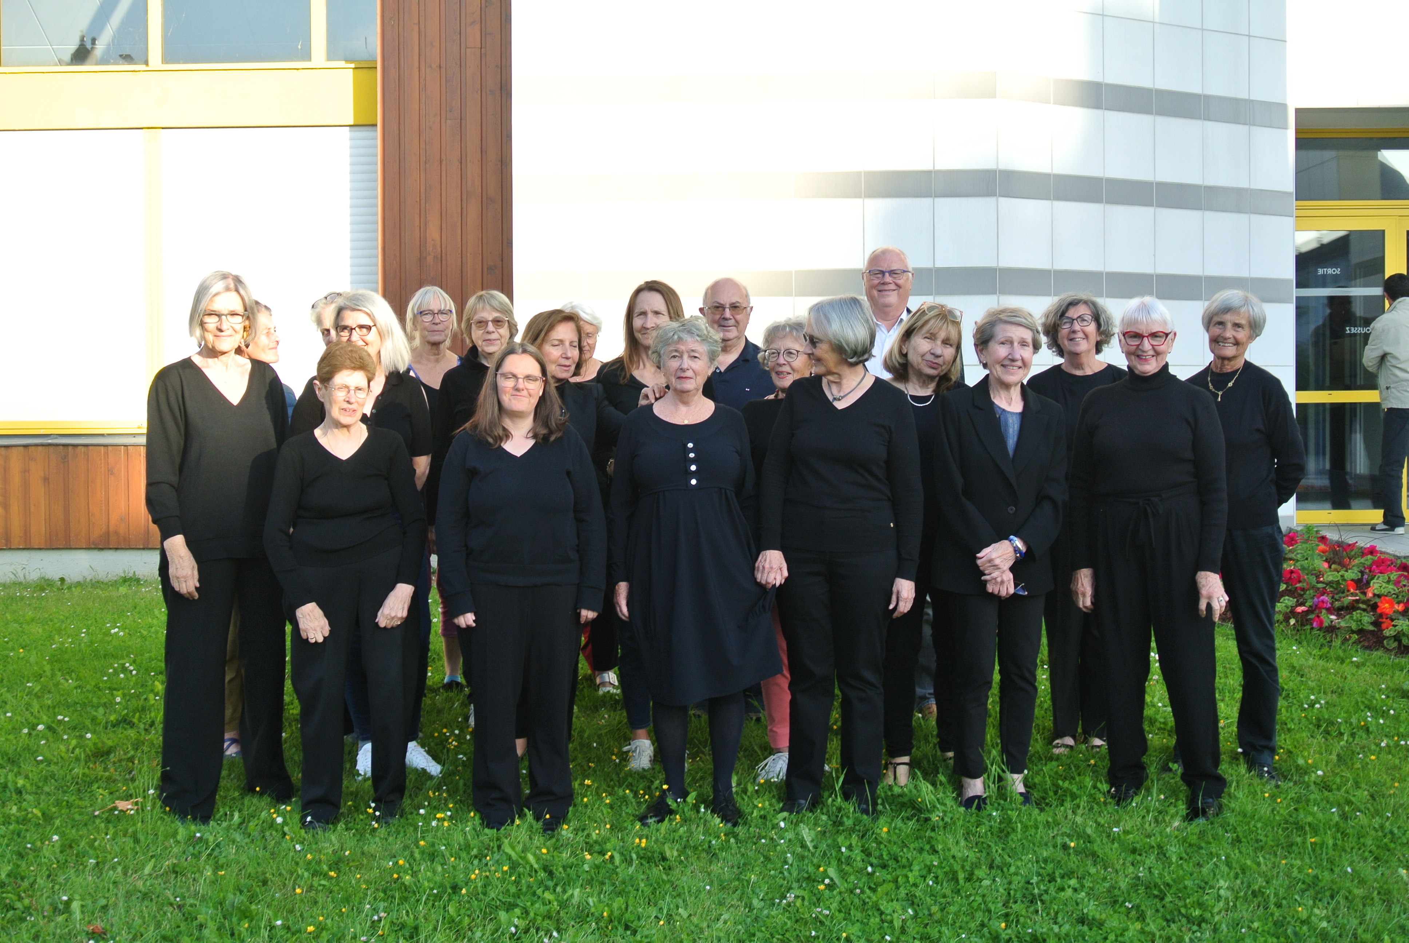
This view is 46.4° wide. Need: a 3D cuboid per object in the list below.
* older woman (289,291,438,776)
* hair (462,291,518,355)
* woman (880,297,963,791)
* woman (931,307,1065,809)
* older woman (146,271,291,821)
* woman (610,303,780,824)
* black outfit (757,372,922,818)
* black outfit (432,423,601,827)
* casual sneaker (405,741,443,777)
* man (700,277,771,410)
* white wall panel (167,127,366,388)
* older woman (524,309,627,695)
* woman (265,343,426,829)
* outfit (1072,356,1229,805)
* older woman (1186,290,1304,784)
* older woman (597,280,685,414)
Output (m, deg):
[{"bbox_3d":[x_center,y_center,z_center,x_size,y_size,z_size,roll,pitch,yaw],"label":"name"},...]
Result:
[{"bbox_3d":[-1.161,0.216,5.580,0.500,1.657,0.340,-1,2,-14],"label":"older woman"},{"bbox_3d":[-0.824,-0.573,6.300,0.220,0.250,0.240,-1,2,-5],"label":"hair"},{"bbox_3d":[0.763,0.222,5.720,0.440,1.629,0.310,0,2,7],"label":"woman"},{"bbox_3d":[0.954,0.267,5.330,0.440,1.597,0.340,0,2,-3],"label":"woman"},{"bbox_3d":[-1.510,0.238,5.120,0.470,1.729,0.360,-1,2,-14],"label":"older woman"},{"bbox_3d":[-0.026,0.310,5.150,0.520,1.600,0.380,-1,2,0],"label":"woman"},{"bbox_3d":[0.434,0.379,5.250,0.500,1.369,0.310,0,2,3],"label":"black outfit"},{"bbox_3d":[-0.563,0.480,5.070,0.510,1.231,0.320,0,2,-3],"label":"black outfit"},{"bbox_3d":[-1.000,0.970,5.570,0.100,0.120,0.260,-3,3,-42],"label":"casual sneaker"},{"bbox_3d":[0.102,0.102,6.500,0.520,1.743,0.330,0,2,6],"label":"man"},{"bbox_3d":[-2.718,-1.233,10.300,1.350,1.830,0.080,0,2,2],"label":"white wall panel"},{"bbox_3d":[-0.448,0.225,5.600,0.560,1.590,0.440,-1,3,-11],"label":"older woman"},{"bbox_3d":[-1.109,0.353,5.080,0.490,1.510,0.380,-1,2,-6],"label":"woman"},{"bbox_3d":[1.412,0.360,5.230,0.500,1.410,0.360,0,2,7],"label":"outfit"},{"bbox_3d":[1.863,0.202,5.750,0.470,1.672,0.330,0,2,21],"label":"older woman"},{"bbox_3d":[-0.192,0.175,5.800,0.460,1.699,0.320,0,2,-1],"label":"older woman"}]

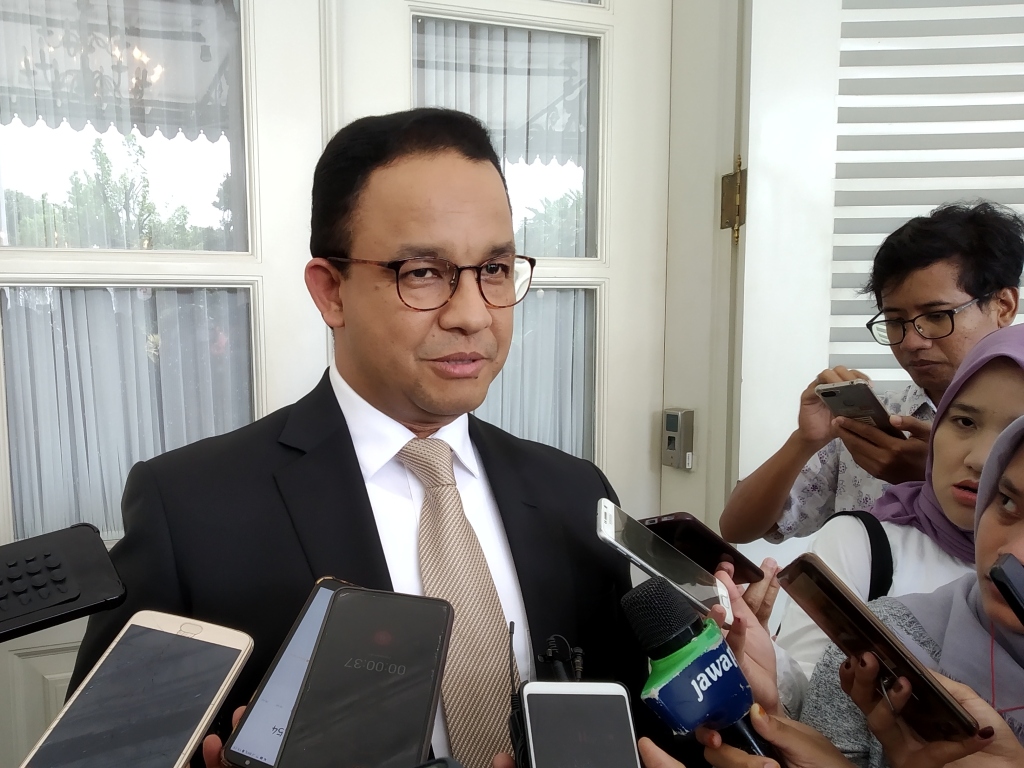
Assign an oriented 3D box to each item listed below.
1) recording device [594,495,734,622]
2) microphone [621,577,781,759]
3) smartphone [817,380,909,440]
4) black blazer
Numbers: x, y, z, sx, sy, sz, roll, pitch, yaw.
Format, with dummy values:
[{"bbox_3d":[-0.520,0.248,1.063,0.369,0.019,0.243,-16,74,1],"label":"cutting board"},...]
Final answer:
[{"bbox_3d":[0.140,0.166,0.708,0.145,0.009,0.072,34,21,-5],"label":"recording device"},{"bbox_3d":[0.163,0.247,0.608,0.082,0.200,0.076,-31,-16,-16],"label":"microphone"},{"bbox_3d":[0.489,0.045,1.072,0.075,0.010,0.153,-11,-44,45],"label":"smartphone"},{"bbox_3d":[-0.115,0.355,0.725,0.540,0.740,0.310,-2,7,-22],"label":"black blazer"}]

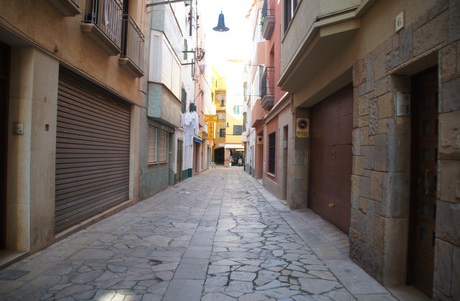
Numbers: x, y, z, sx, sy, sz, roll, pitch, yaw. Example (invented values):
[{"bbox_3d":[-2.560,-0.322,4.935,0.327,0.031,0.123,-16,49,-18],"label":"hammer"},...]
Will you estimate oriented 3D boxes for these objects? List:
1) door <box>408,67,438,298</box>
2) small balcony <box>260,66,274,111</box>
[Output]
[{"bbox_3d":[1.916,0.307,3.187,0.080,2.190,0.850,1,-1,-1],"label":"door"},{"bbox_3d":[1.448,-2.218,13.351,0.320,1.550,1.700,1,-1,-1],"label":"small balcony"}]

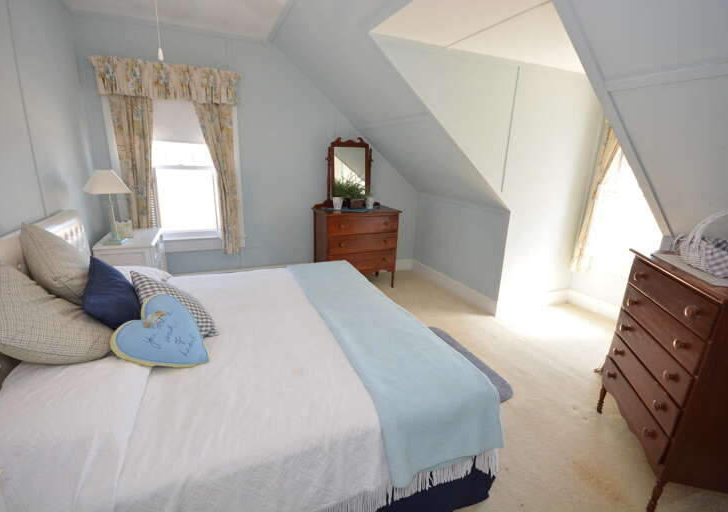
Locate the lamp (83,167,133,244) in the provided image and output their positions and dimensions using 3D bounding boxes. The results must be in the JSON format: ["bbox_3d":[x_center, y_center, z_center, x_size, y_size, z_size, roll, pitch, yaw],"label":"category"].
[{"bbox_3d":[-2.036,-0.388,2.578,0.275,0.589,0.275,-5,18,-24],"label":"lamp"}]

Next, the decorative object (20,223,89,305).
[{"bbox_3d":[-1.539,0.080,1.693,0.184,0.444,0.444,-31,54,-13],"label":"decorative object"}]

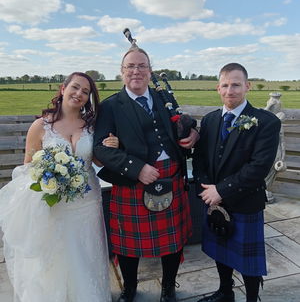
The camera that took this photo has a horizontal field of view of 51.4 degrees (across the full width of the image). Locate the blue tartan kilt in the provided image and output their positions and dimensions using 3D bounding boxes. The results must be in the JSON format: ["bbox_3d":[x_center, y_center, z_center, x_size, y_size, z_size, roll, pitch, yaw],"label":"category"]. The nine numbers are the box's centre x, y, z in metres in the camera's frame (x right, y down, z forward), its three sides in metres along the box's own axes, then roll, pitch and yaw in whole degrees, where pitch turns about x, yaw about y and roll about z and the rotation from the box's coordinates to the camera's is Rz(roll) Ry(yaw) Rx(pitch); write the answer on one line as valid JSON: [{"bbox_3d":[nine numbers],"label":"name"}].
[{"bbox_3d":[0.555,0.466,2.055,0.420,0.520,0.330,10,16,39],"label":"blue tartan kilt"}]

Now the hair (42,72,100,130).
[{"bbox_3d":[-0.490,-0.304,1.950,0.360,0.380,0.260,-1,12,-5],"label":"hair"}]

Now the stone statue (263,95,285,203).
[{"bbox_3d":[1.650,-0.031,4.209,0.420,1.480,0.380,3,13,15],"label":"stone statue"}]

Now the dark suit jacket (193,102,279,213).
[{"bbox_3d":[0.535,0.044,1.974,0.530,0.720,0.340,9,15,37],"label":"dark suit jacket"}]

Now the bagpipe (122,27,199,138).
[{"bbox_3d":[0.060,-0.428,2.025,0.470,0.760,0.420,1,12,5],"label":"bagpipe"}]

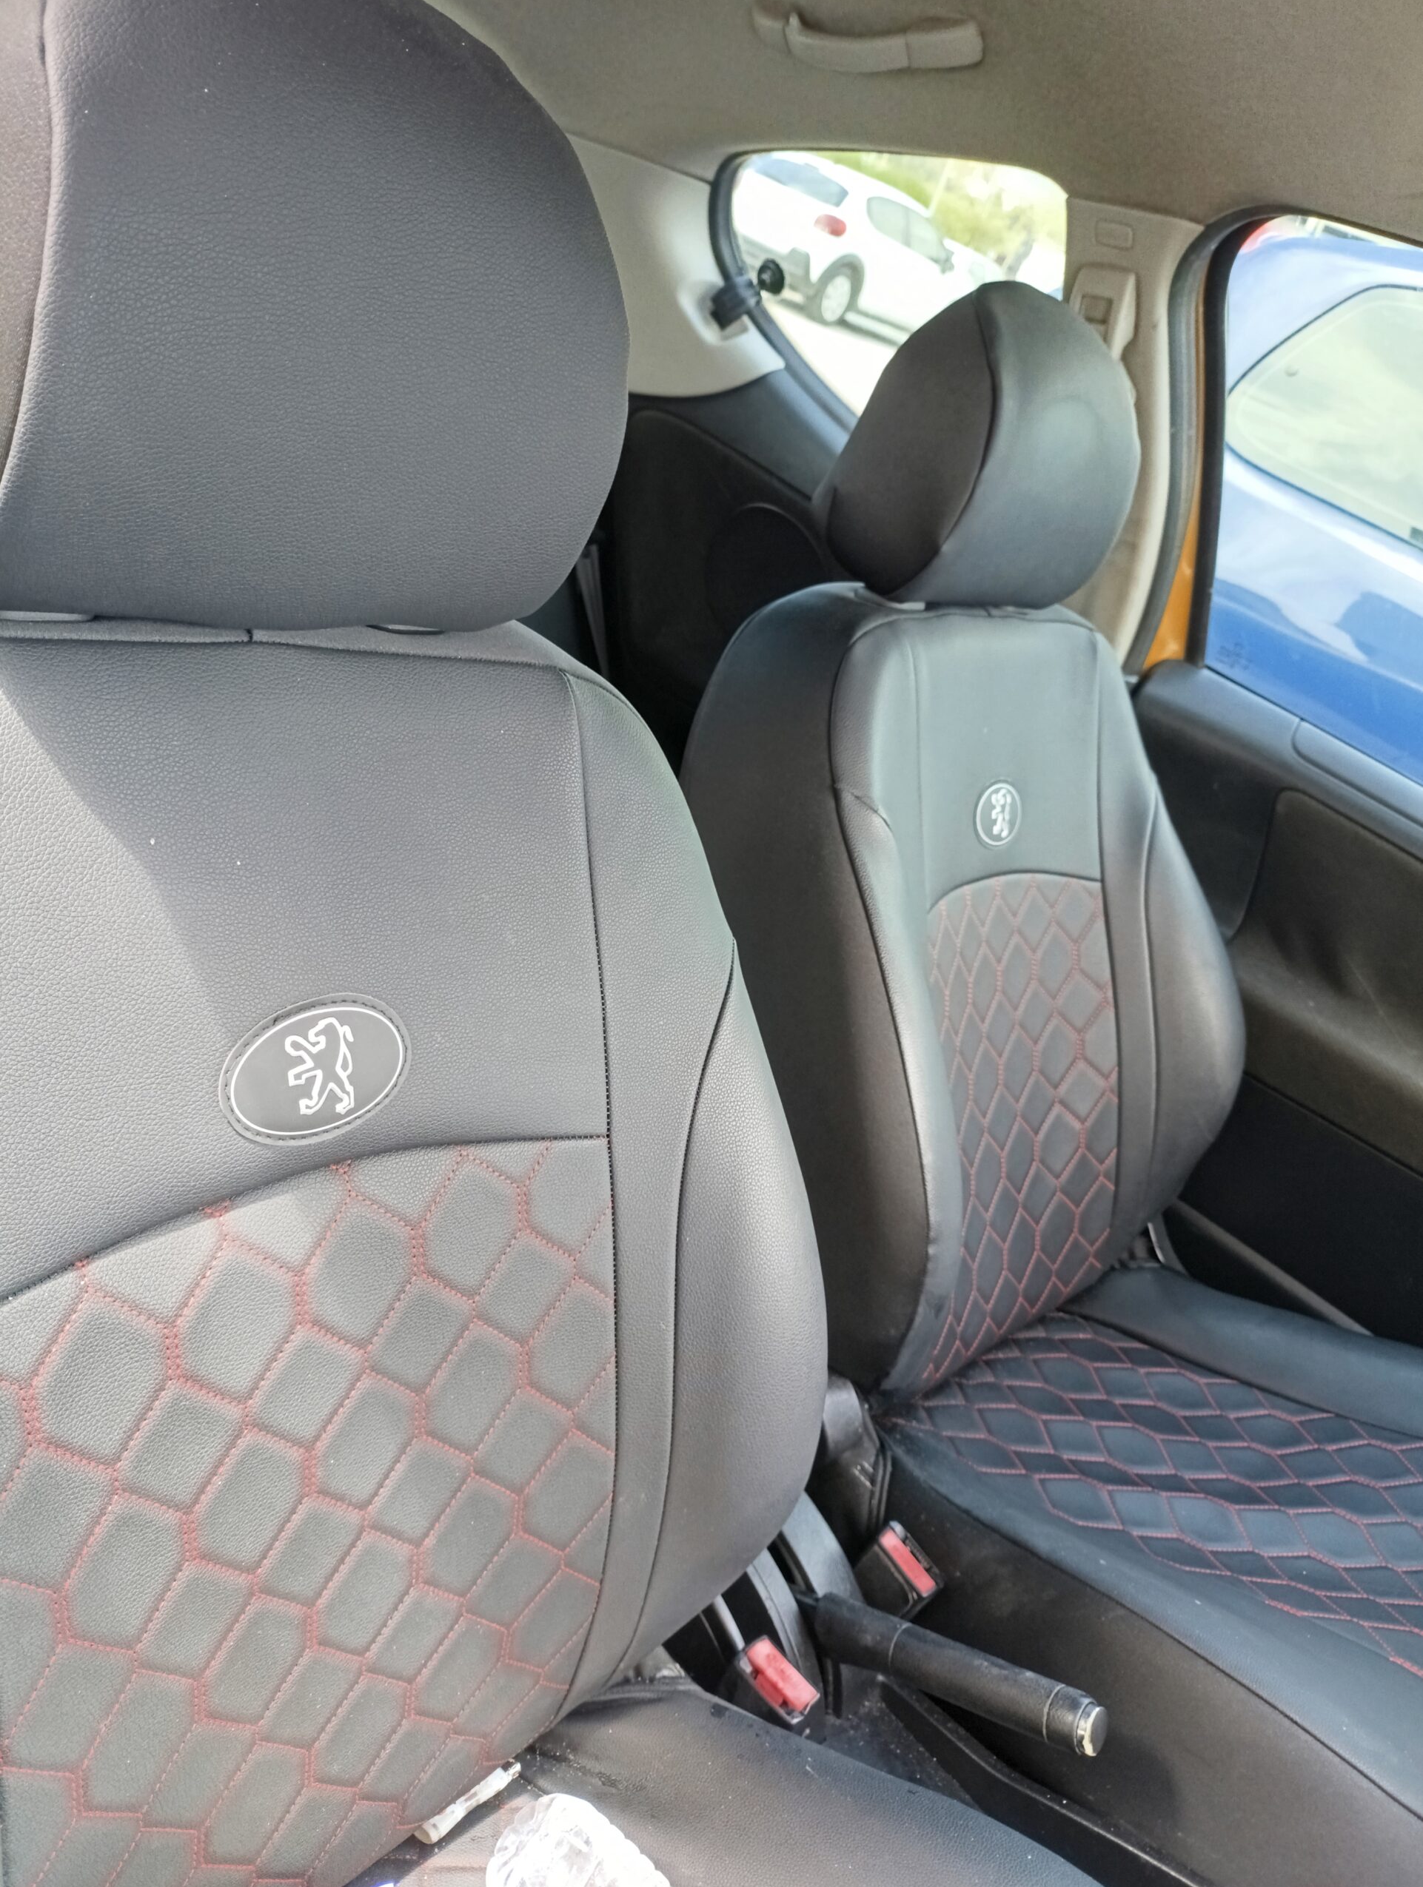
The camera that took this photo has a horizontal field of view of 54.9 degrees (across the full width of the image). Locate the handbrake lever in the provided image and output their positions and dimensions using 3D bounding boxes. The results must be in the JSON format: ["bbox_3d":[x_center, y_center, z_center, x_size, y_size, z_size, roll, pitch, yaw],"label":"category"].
[{"bbox_3d":[0.143,0.453,0.861,0.213,0.039,0.034,6,14,35],"label":"handbrake lever"}]

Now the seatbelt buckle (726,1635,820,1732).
[{"bbox_3d":[0.028,0.465,0.837,0.052,0.064,0.029,43,32,21],"label":"seatbelt buckle"}]

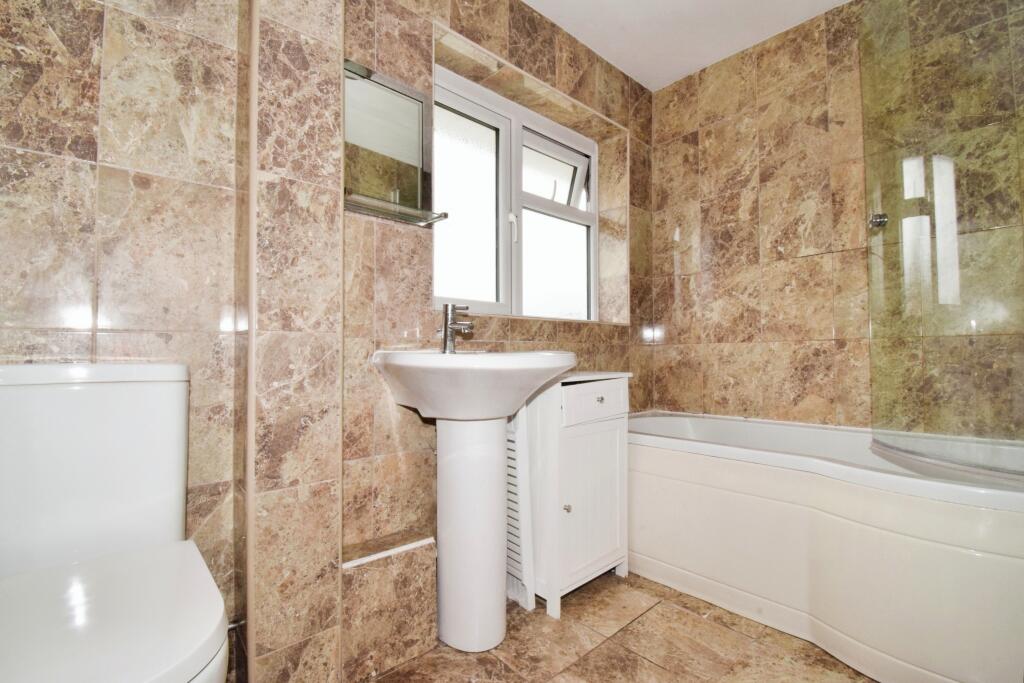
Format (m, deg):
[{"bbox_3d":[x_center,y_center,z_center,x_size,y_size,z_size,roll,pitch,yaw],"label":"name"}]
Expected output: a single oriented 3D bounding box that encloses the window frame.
[{"bbox_3d":[0.013,-0.585,1.956,1.122,0.989,0.090,1,-2,-40],"label":"window frame"}]

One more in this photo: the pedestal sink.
[{"bbox_3d":[-0.092,0.463,1.223,0.559,0.865,0.473,1,-2,-40],"label":"pedestal sink"}]

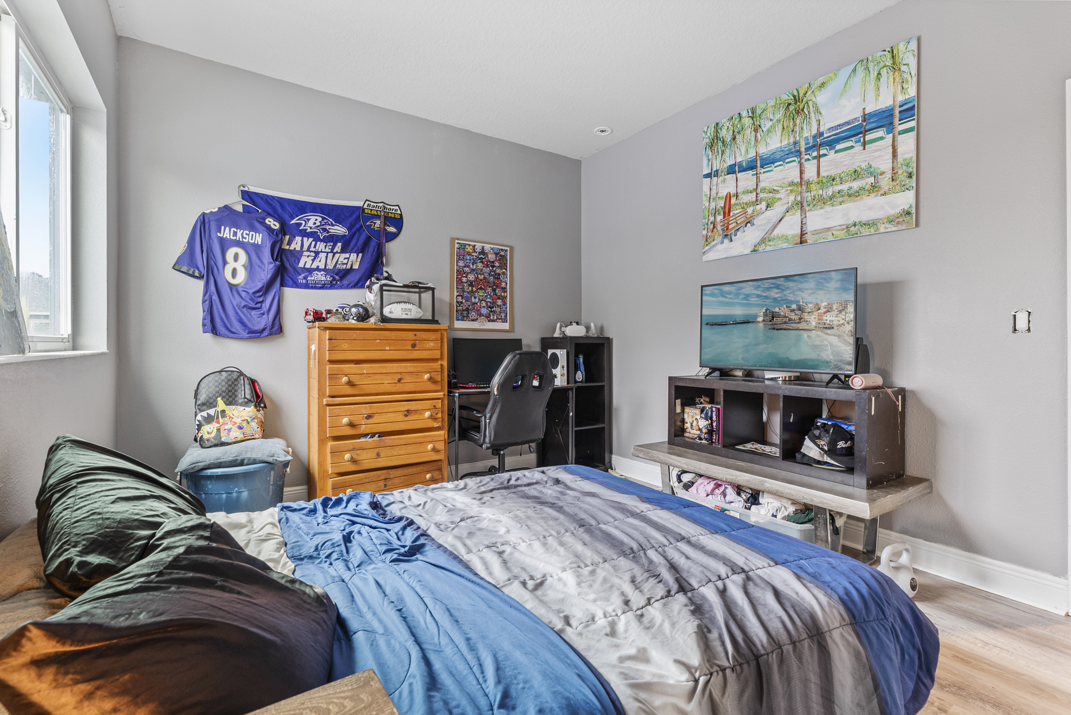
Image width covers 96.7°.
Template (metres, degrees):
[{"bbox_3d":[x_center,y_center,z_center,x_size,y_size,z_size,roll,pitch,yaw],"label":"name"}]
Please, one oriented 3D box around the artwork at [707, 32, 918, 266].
[{"bbox_3d":[1.470,-1.075,2.728,0.040,0.891,1.168,0,1,-33],"label":"artwork"}]

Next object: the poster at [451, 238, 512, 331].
[{"bbox_3d":[-0.416,-0.556,3.754,0.553,0.698,0.020,0,1,-33],"label":"poster"}]

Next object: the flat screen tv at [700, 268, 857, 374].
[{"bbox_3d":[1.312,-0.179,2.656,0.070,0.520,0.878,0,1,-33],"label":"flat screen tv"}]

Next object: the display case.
[{"bbox_3d":[-0.890,-0.336,3.205,0.418,0.250,0.290,-1,2,-34],"label":"display case"}]

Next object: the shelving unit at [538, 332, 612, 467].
[{"bbox_3d":[0.337,0.387,4.029,0.420,1.120,0.400,0,1,-33],"label":"shelving unit"}]

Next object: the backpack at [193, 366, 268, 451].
[{"bbox_3d":[-1.734,0.264,2.722,0.339,0.440,0.220,-1,2,-34],"label":"backpack"}]

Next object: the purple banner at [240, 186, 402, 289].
[{"bbox_3d":[-1.375,-0.767,3.151,0.980,0.632,0.035,-1,2,-34],"label":"purple banner"}]

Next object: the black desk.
[{"bbox_3d":[-0.249,0.590,3.578,1.000,0.740,0.480,0,1,-33],"label":"black desk"}]

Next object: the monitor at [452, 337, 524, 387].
[{"bbox_3d":[-0.348,0.037,3.706,0.608,0.368,0.140,-1,2,-34],"label":"monitor"}]

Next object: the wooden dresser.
[{"bbox_3d":[-1.027,0.388,3.158,0.810,1.194,0.409,-1,2,-34],"label":"wooden dresser"}]

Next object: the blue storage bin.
[{"bbox_3d":[-1.692,0.792,2.717,0.535,0.410,0.420,-1,2,-34],"label":"blue storage bin"}]

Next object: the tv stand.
[{"bbox_3d":[1.311,0.348,2.651,0.391,0.432,1.114,-1,2,-33],"label":"tv stand"}]

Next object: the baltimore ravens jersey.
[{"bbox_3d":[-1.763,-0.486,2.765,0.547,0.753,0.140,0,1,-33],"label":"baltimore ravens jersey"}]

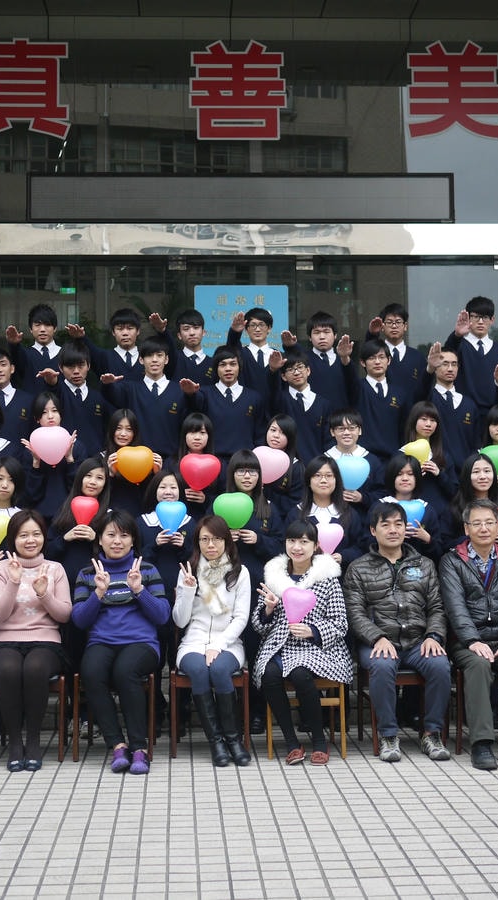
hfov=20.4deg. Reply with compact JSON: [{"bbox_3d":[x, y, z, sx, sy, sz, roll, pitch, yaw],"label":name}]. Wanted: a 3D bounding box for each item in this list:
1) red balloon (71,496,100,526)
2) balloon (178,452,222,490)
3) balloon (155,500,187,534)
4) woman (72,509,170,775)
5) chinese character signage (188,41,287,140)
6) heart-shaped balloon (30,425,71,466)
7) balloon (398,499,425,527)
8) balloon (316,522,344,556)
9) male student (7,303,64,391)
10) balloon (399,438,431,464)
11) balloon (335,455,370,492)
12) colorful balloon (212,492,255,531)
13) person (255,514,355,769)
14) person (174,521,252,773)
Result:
[{"bbox_3d":[-0.884,0.338,7.500,0.152,0.175,0.115,0,-2,-3],"label":"red balloon"},{"bbox_3d":[-0.292,0.133,8.357,0.253,0.235,0.160,0,-2,-3],"label":"balloon"},{"bbox_3d":[-0.426,0.376,7.620,0.176,0.198,0.130,0,-2,-3],"label":"balloon"},{"bbox_3d":[-0.648,0.930,6.990,0.500,1.270,0.740,0,-2,-3],"label":"woman"},{"bbox_3d":[-0.107,-3.682,14.200,1.000,1.020,0.040,0,-2,-3],"label":"chinese character signage"},{"bbox_3d":[-1.186,-0.021,8.285,0.241,0.239,0.170,0,-2,-6],"label":"heart-shaped balloon"},{"bbox_3d":[0.887,0.349,7.570,0.155,0.170,0.115,0,-2,-1],"label":"balloon"},{"bbox_3d":[0.454,0.500,7.742,0.154,0.190,0.120,-1,-2,1],"label":"balloon"},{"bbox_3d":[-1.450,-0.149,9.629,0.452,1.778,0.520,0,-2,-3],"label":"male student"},{"bbox_3d":[1.020,0.021,8.440,0.184,0.183,0.130,0,-2,-3],"label":"balloon"},{"bbox_3d":[0.631,0.145,8.375,0.206,0.223,0.150,-1,-2,1],"label":"balloon"},{"bbox_3d":[-0.089,0.342,7.719,0.228,0.211,0.160,-1,-2,-2],"label":"colorful balloon"},{"bbox_3d":[0.285,0.973,7.246,0.519,1.204,0.720,-1,-2,2],"label":"person"},{"bbox_3d":[-0.190,0.948,7.100,0.420,1.235,0.600,0,-2,-3],"label":"person"}]

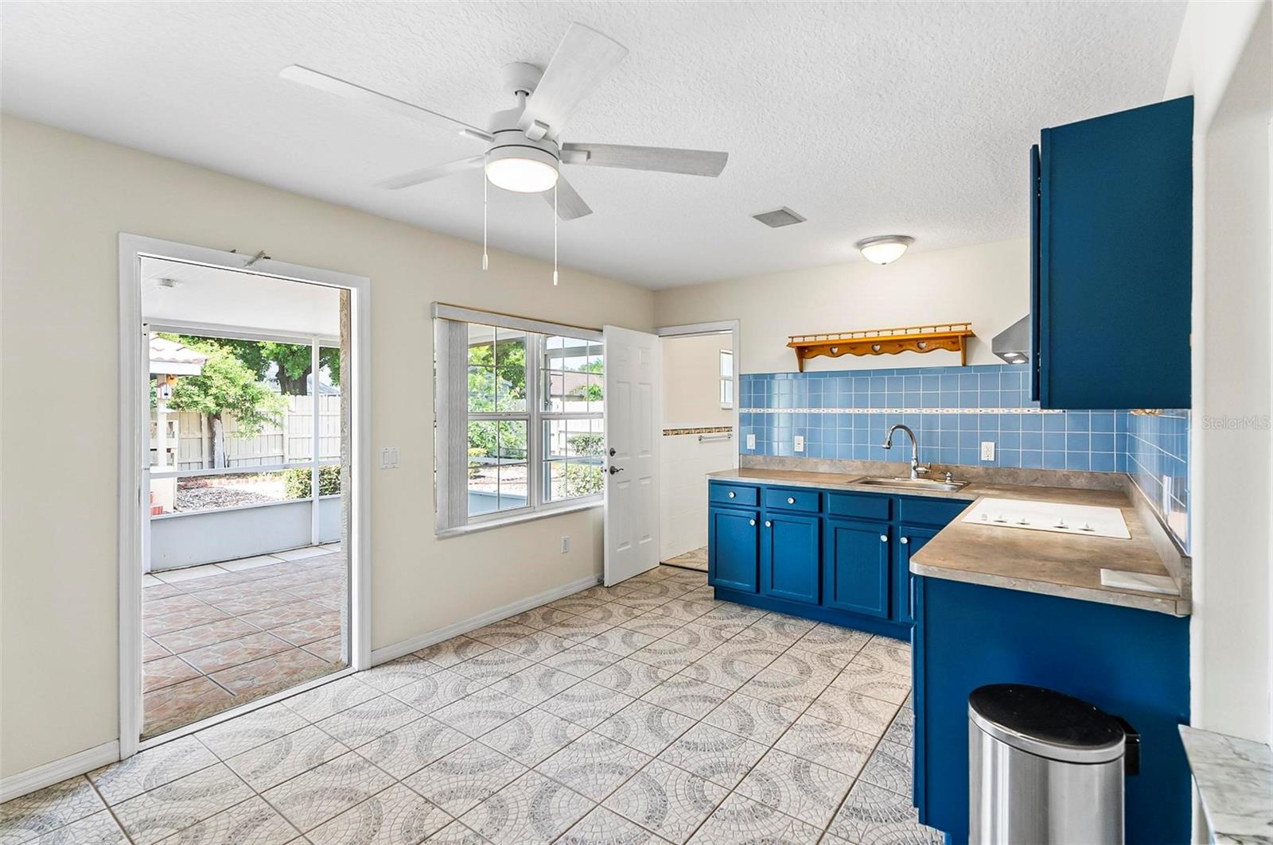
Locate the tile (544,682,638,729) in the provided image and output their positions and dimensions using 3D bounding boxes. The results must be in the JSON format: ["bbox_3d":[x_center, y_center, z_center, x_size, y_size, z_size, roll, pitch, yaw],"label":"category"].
[{"bbox_3d":[-0.230,1.324,2.659,0.335,0.010,0.335,0,1,37],"label":"tile"}]

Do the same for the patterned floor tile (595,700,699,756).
[{"bbox_3d":[0.040,1.323,2.456,0.333,0.010,0.333,0,0,37],"label":"patterned floor tile"}]

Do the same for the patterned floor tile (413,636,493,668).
[{"bbox_3d":[-1.045,1.322,3.267,0.328,0.010,0.335,0,1,37],"label":"patterned floor tile"}]

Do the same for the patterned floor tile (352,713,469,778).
[{"bbox_3d":[-0.910,1.329,2.320,0.335,0.010,0.335,0,1,37],"label":"patterned floor tile"}]

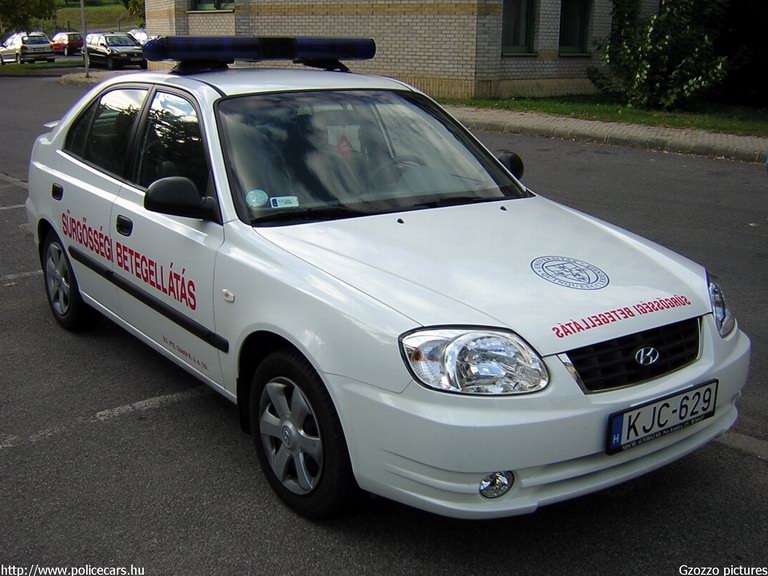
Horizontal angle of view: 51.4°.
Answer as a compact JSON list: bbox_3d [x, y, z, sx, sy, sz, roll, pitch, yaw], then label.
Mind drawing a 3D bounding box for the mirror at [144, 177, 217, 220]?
[{"bbox_3d":[-0.729,-0.321,2.861,0.230,0.155,0.150,-9,18,-36],"label":"mirror"}]

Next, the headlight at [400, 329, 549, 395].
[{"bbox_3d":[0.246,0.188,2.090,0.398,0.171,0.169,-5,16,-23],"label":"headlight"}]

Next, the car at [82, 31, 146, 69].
[{"bbox_3d":[-11.810,-10.399,35.000,1.690,1.440,4.250,-7,17,-30],"label":"car"}]

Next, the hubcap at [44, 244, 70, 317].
[{"bbox_3d":[-1.806,-0.046,4.425,0.060,0.385,0.385,-9,18,-36],"label":"hubcap"}]

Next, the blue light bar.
[{"bbox_3d":[-0.596,-1.150,3.852,1.240,0.120,0.270,-9,18,-36],"label":"blue light bar"}]

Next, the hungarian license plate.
[{"bbox_3d":[0.816,0.380,2.342,0.530,0.128,0.022,-9,16,-36],"label":"hungarian license plate"}]

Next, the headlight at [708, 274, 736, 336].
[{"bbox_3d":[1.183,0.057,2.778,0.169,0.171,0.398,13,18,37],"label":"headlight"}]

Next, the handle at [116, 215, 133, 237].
[{"bbox_3d":[-1.109,-0.265,3.419,0.040,0.090,0.160,-9,18,-36],"label":"handle"}]

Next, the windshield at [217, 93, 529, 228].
[{"bbox_3d":[-0.071,-0.581,3.335,1.380,0.140,0.740,-9,51,-36],"label":"windshield"}]

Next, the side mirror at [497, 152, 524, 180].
[{"bbox_3d":[0.609,-0.567,3.861,0.230,0.155,0.150,-9,18,-36],"label":"side mirror"}]

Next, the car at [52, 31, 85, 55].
[{"bbox_3d":[-20.640,-16.039,52.500,1.640,1.420,3.850,-8,18,-32],"label":"car"}]

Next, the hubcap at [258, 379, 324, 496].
[{"bbox_3d":[-0.296,0.473,2.556,0.060,0.385,0.385,-9,18,-36],"label":"hubcap"}]

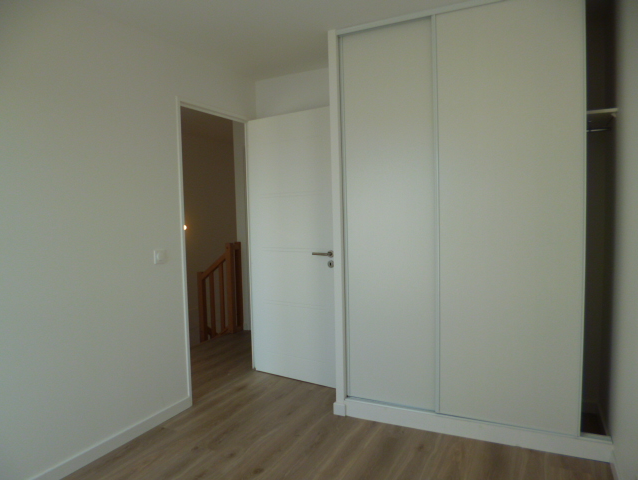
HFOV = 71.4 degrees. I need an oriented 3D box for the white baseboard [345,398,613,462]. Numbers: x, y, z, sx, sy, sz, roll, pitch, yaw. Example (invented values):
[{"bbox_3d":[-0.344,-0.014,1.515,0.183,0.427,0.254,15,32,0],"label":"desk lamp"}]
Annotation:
[{"bbox_3d":[0.823,1.061,2.532,1.424,0.115,0.025,0,3,24],"label":"white baseboard"}]

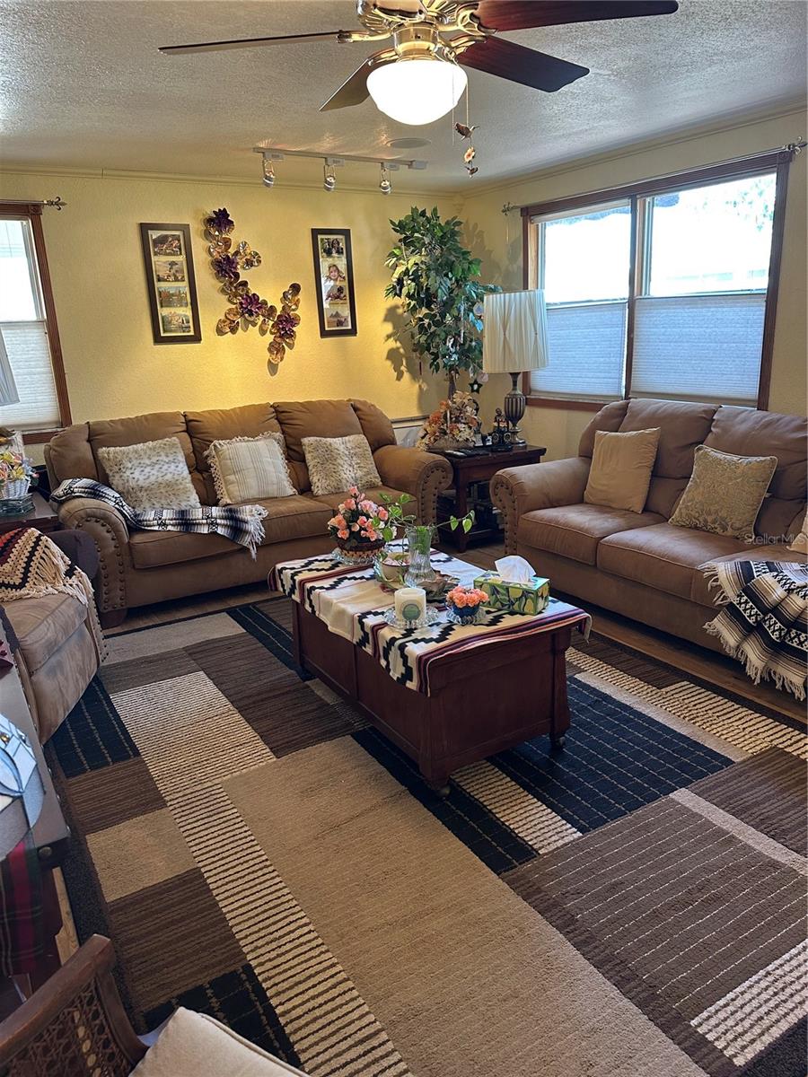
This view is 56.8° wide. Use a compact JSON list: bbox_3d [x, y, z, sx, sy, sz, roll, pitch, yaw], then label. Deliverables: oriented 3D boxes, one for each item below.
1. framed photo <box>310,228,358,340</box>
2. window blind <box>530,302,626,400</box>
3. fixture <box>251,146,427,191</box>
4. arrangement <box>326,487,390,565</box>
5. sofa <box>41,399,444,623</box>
[{"bbox_3d":[-0.490,-1.809,5.308,0.297,0.721,0.023,-13,19,-31],"label":"framed photo"},{"bbox_3d":[1.197,-1.315,5.258,0.050,0.620,0.860,-13,19,-32],"label":"window blind"},{"bbox_3d":[-0.348,-2.227,4.563,1.200,0.200,0.100,-13,19,-32],"label":"fixture"},{"bbox_3d":[-0.190,-0.064,3.281,0.265,0.296,0.260,-3,16,-3],"label":"arrangement"},{"bbox_3d":[-0.907,-0.286,4.603,2.250,0.990,0.970,-11,18,-26],"label":"sofa"}]

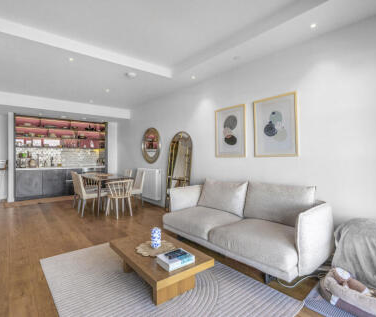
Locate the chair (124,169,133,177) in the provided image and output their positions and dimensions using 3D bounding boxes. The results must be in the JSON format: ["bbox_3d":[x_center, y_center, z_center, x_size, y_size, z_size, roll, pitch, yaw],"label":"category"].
[{"bbox_3d":[-1.828,0.715,5.624,0.550,0.890,0.460,-1,1,-39],"label":"chair"}]

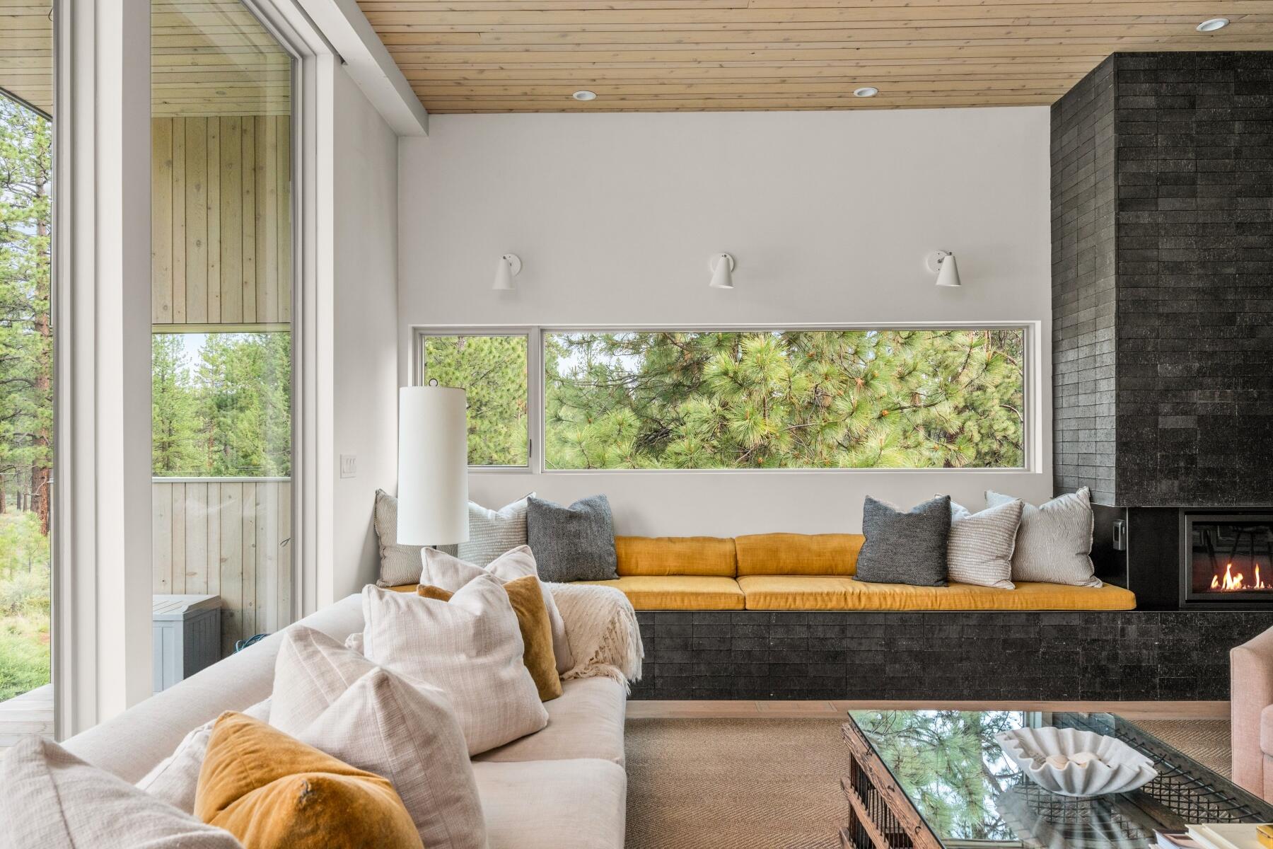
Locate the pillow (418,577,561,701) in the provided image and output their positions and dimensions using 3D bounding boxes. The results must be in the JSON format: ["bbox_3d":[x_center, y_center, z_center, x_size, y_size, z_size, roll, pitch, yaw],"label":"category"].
[{"bbox_3d":[-0.480,0.730,2.830,0.460,0.460,0.170,0,-21,-36],"label":"pillow"}]

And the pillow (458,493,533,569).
[{"bbox_3d":[-0.760,0.610,4.575,0.460,0.470,0.160,0,-17,-17],"label":"pillow"}]

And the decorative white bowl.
[{"bbox_3d":[1.163,0.902,2.250,0.370,0.105,0.285,0,0,43],"label":"decorative white bowl"}]

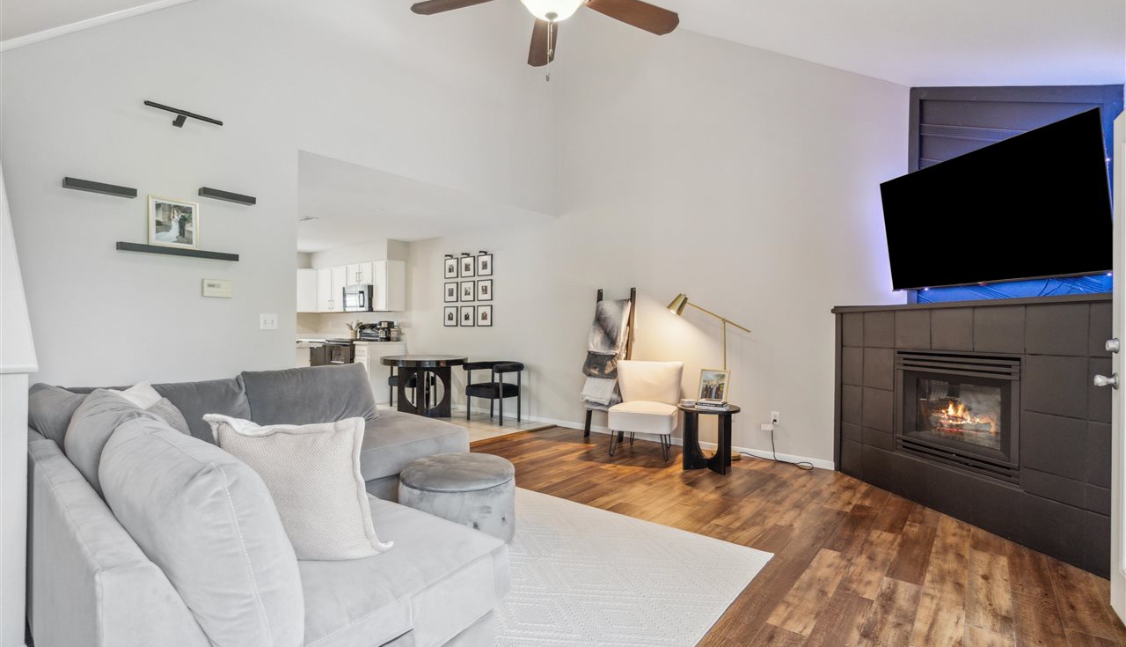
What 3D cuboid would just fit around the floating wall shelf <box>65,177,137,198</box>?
[{"bbox_3d":[-2.539,-0.743,2.754,0.088,0.043,0.289,0,0,38],"label":"floating wall shelf"}]

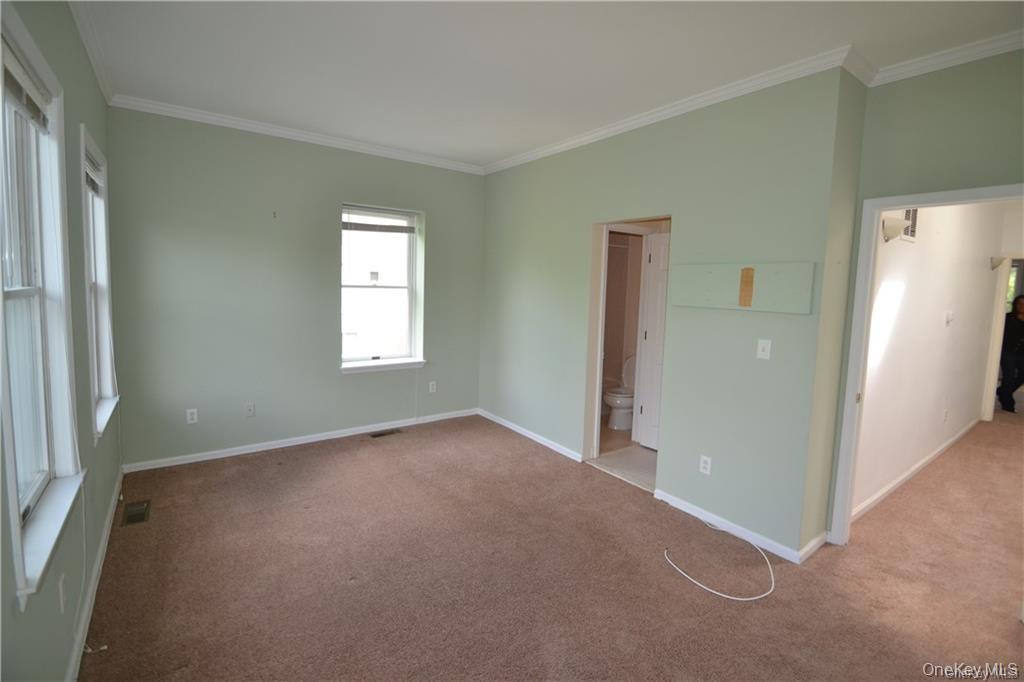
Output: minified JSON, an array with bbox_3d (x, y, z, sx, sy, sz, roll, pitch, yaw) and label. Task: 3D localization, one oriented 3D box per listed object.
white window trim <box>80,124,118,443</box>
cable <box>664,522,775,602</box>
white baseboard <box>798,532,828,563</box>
[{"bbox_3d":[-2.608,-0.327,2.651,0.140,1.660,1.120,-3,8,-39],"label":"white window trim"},{"bbox_3d":[1.275,1.315,2.587,0.670,0.020,0.580,-3,8,-36],"label":"cable"},{"bbox_3d":[1.894,1.293,2.674,0.430,0.075,0.018,-3,8,-36],"label":"white baseboard"}]

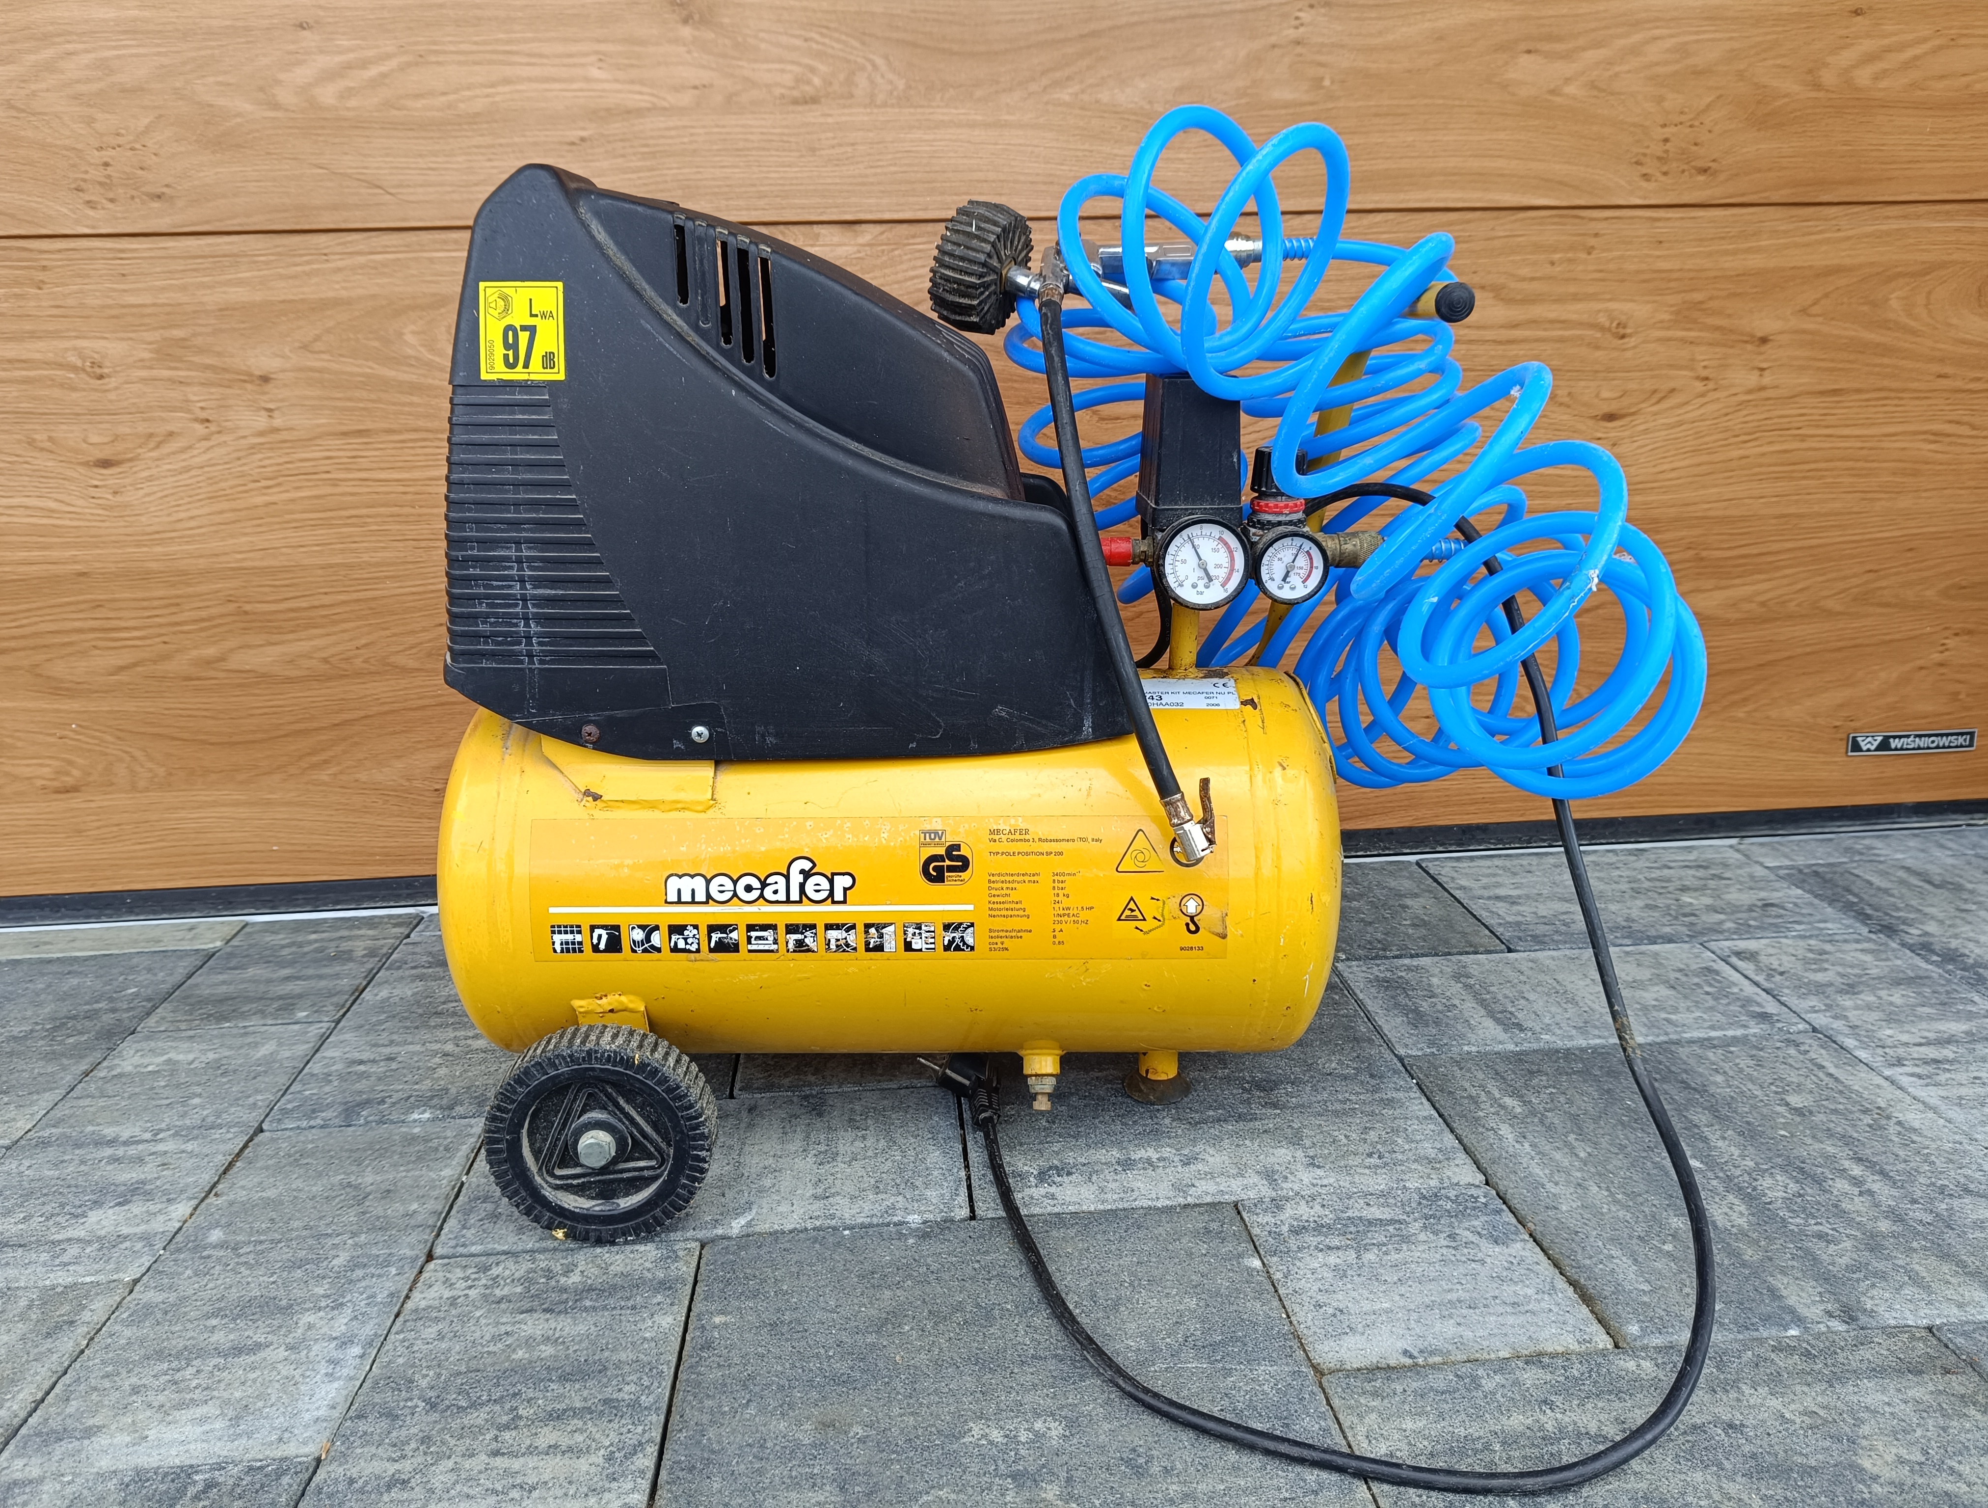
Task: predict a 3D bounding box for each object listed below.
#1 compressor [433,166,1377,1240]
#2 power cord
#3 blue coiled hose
[{"bbox_3d":[-0.051,-0.050,0.858,0.588,0.574,0.320,0,17,2],"label":"compressor"},{"bbox_3d":[0.180,0.070,0.766,0.440,0.390,0.455,-2,17,-4],"label":"power cord"},{"bbox_3d":[0.190,-0.161,0.816,0.365,0.400,0.300,0,17,2],"label":"blue coiled hose"}]

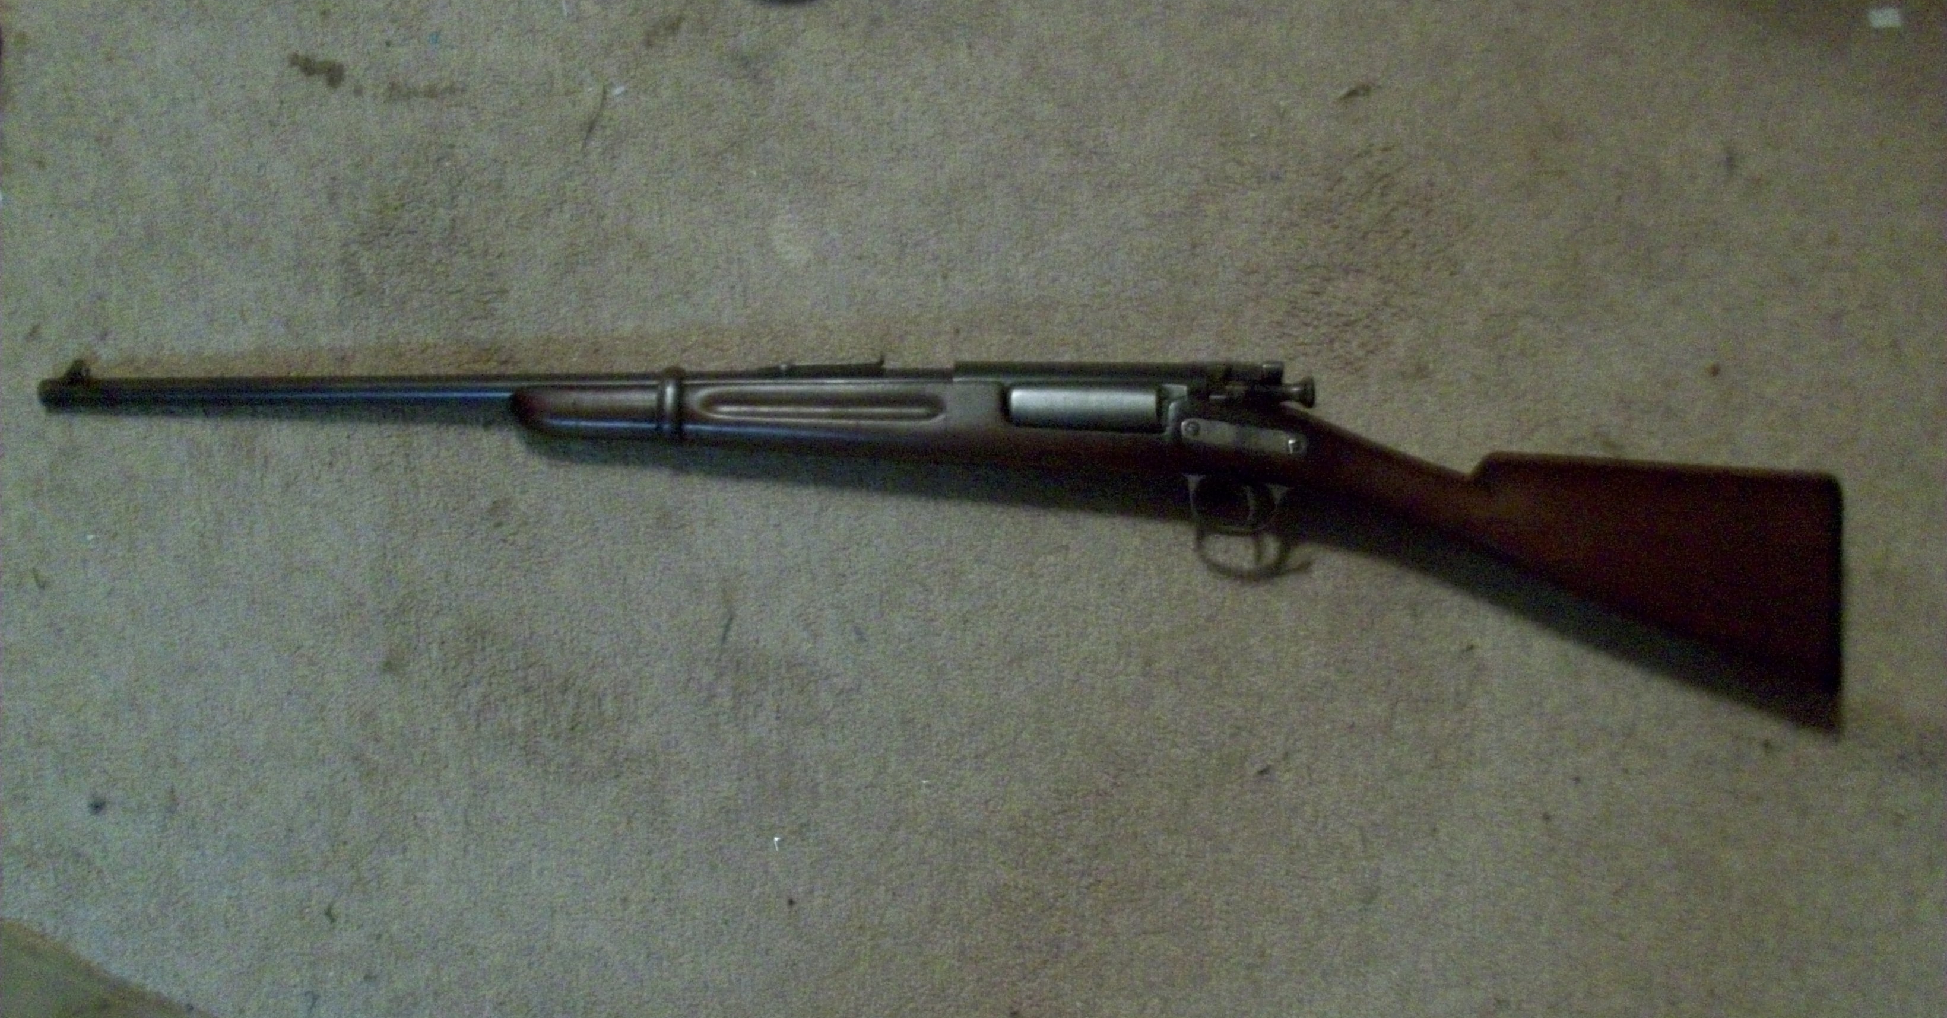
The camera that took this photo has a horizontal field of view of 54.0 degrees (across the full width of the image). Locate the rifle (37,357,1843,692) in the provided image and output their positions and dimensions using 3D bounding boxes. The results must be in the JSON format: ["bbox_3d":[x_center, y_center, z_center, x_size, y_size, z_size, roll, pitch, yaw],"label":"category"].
[{"bbox_3d":[-0.026,0.009,1.115,1.046,0.070,0.195,0,90,2],"label":"rifle"}]

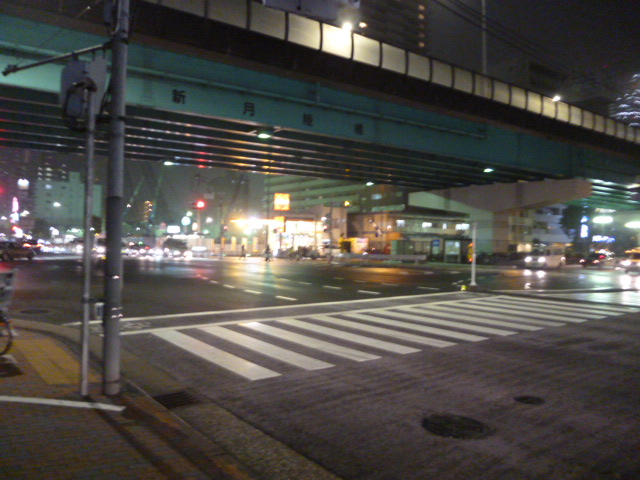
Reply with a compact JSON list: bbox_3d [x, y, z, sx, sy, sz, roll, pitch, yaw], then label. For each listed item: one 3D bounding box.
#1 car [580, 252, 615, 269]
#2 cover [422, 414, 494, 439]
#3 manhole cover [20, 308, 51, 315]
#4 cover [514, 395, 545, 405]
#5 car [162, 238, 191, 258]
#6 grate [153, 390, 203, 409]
[{"bbox_3d":[24.950,1.810,46.500,4.200,1.420,1.680,1,0,-43],"label":"car"},{"bbox_3d":[1.395,1.896,5.237,0.690,0.040,0.690,1,0,0],"label":"cover"},{"bbox_3d":[-6.714,1.694,12.189,0.620,0.040,0.620,1,0,0],"label":"manhole cover"},{"bbox_3d":[2.495,1.899,6.115,0.350,0.040,0.350,1,0,0],"label":"cover"},{"bbox_3d":[-12.200,0.730,44.000,1.700,1.680,4.300,1,0,-27],"label":"car"},{"bbox_3d":[-1.648,1.839,5.955,0.430,0.050,0.440,1,0,-36],"label":"grate"}]

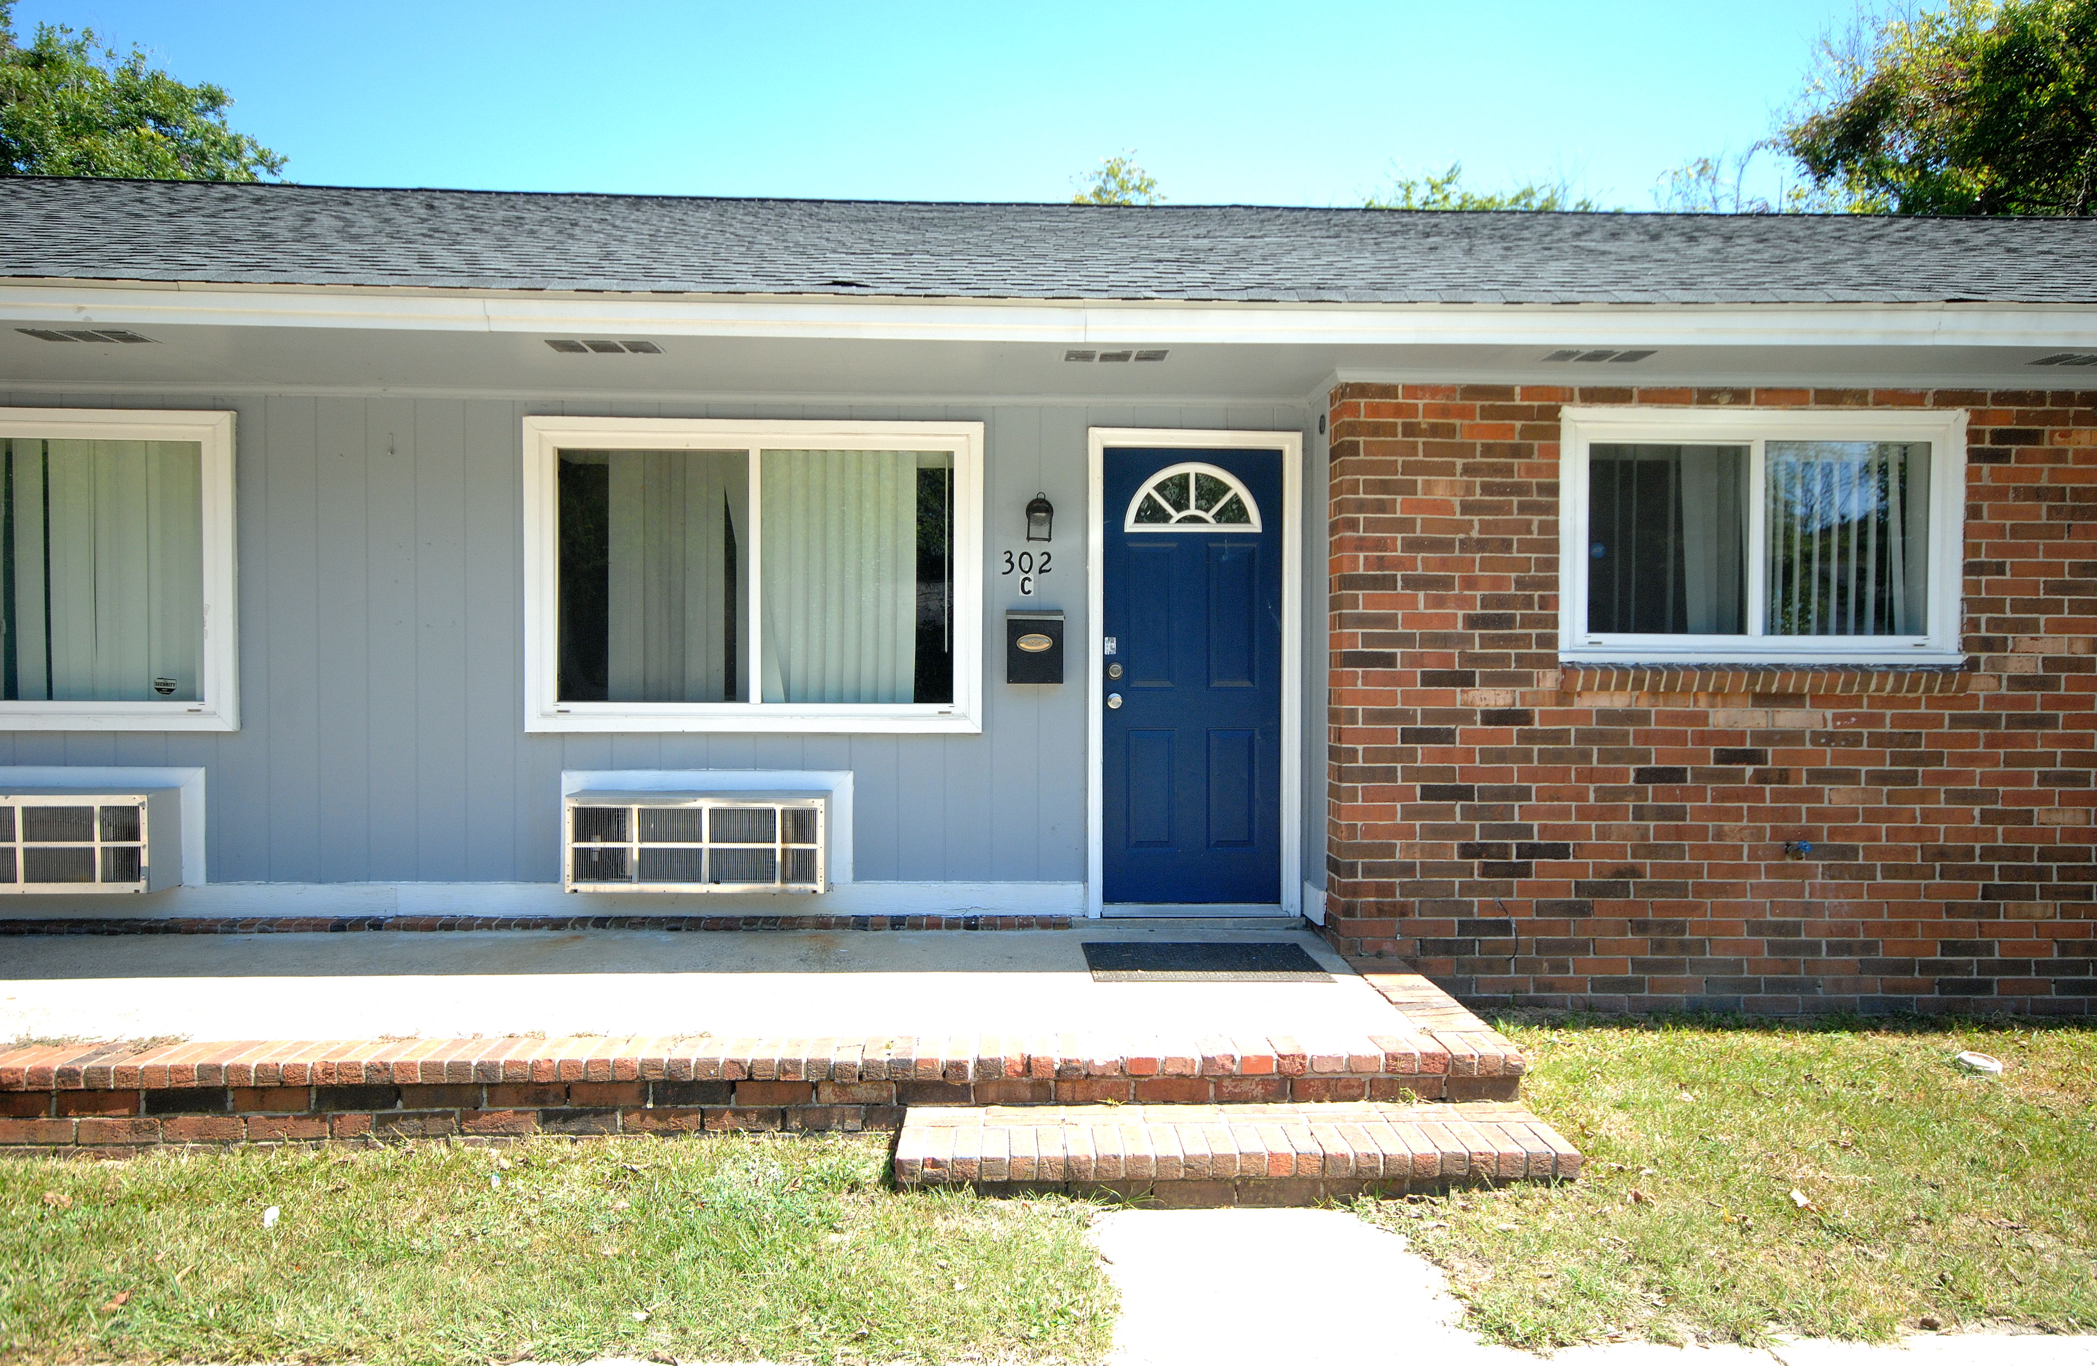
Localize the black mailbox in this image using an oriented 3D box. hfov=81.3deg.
[{"bbox_3d":[-0.054,-0.155,5.244,0.244,0.315,0.106,0,1,-2],"label":"black mailbox"}]

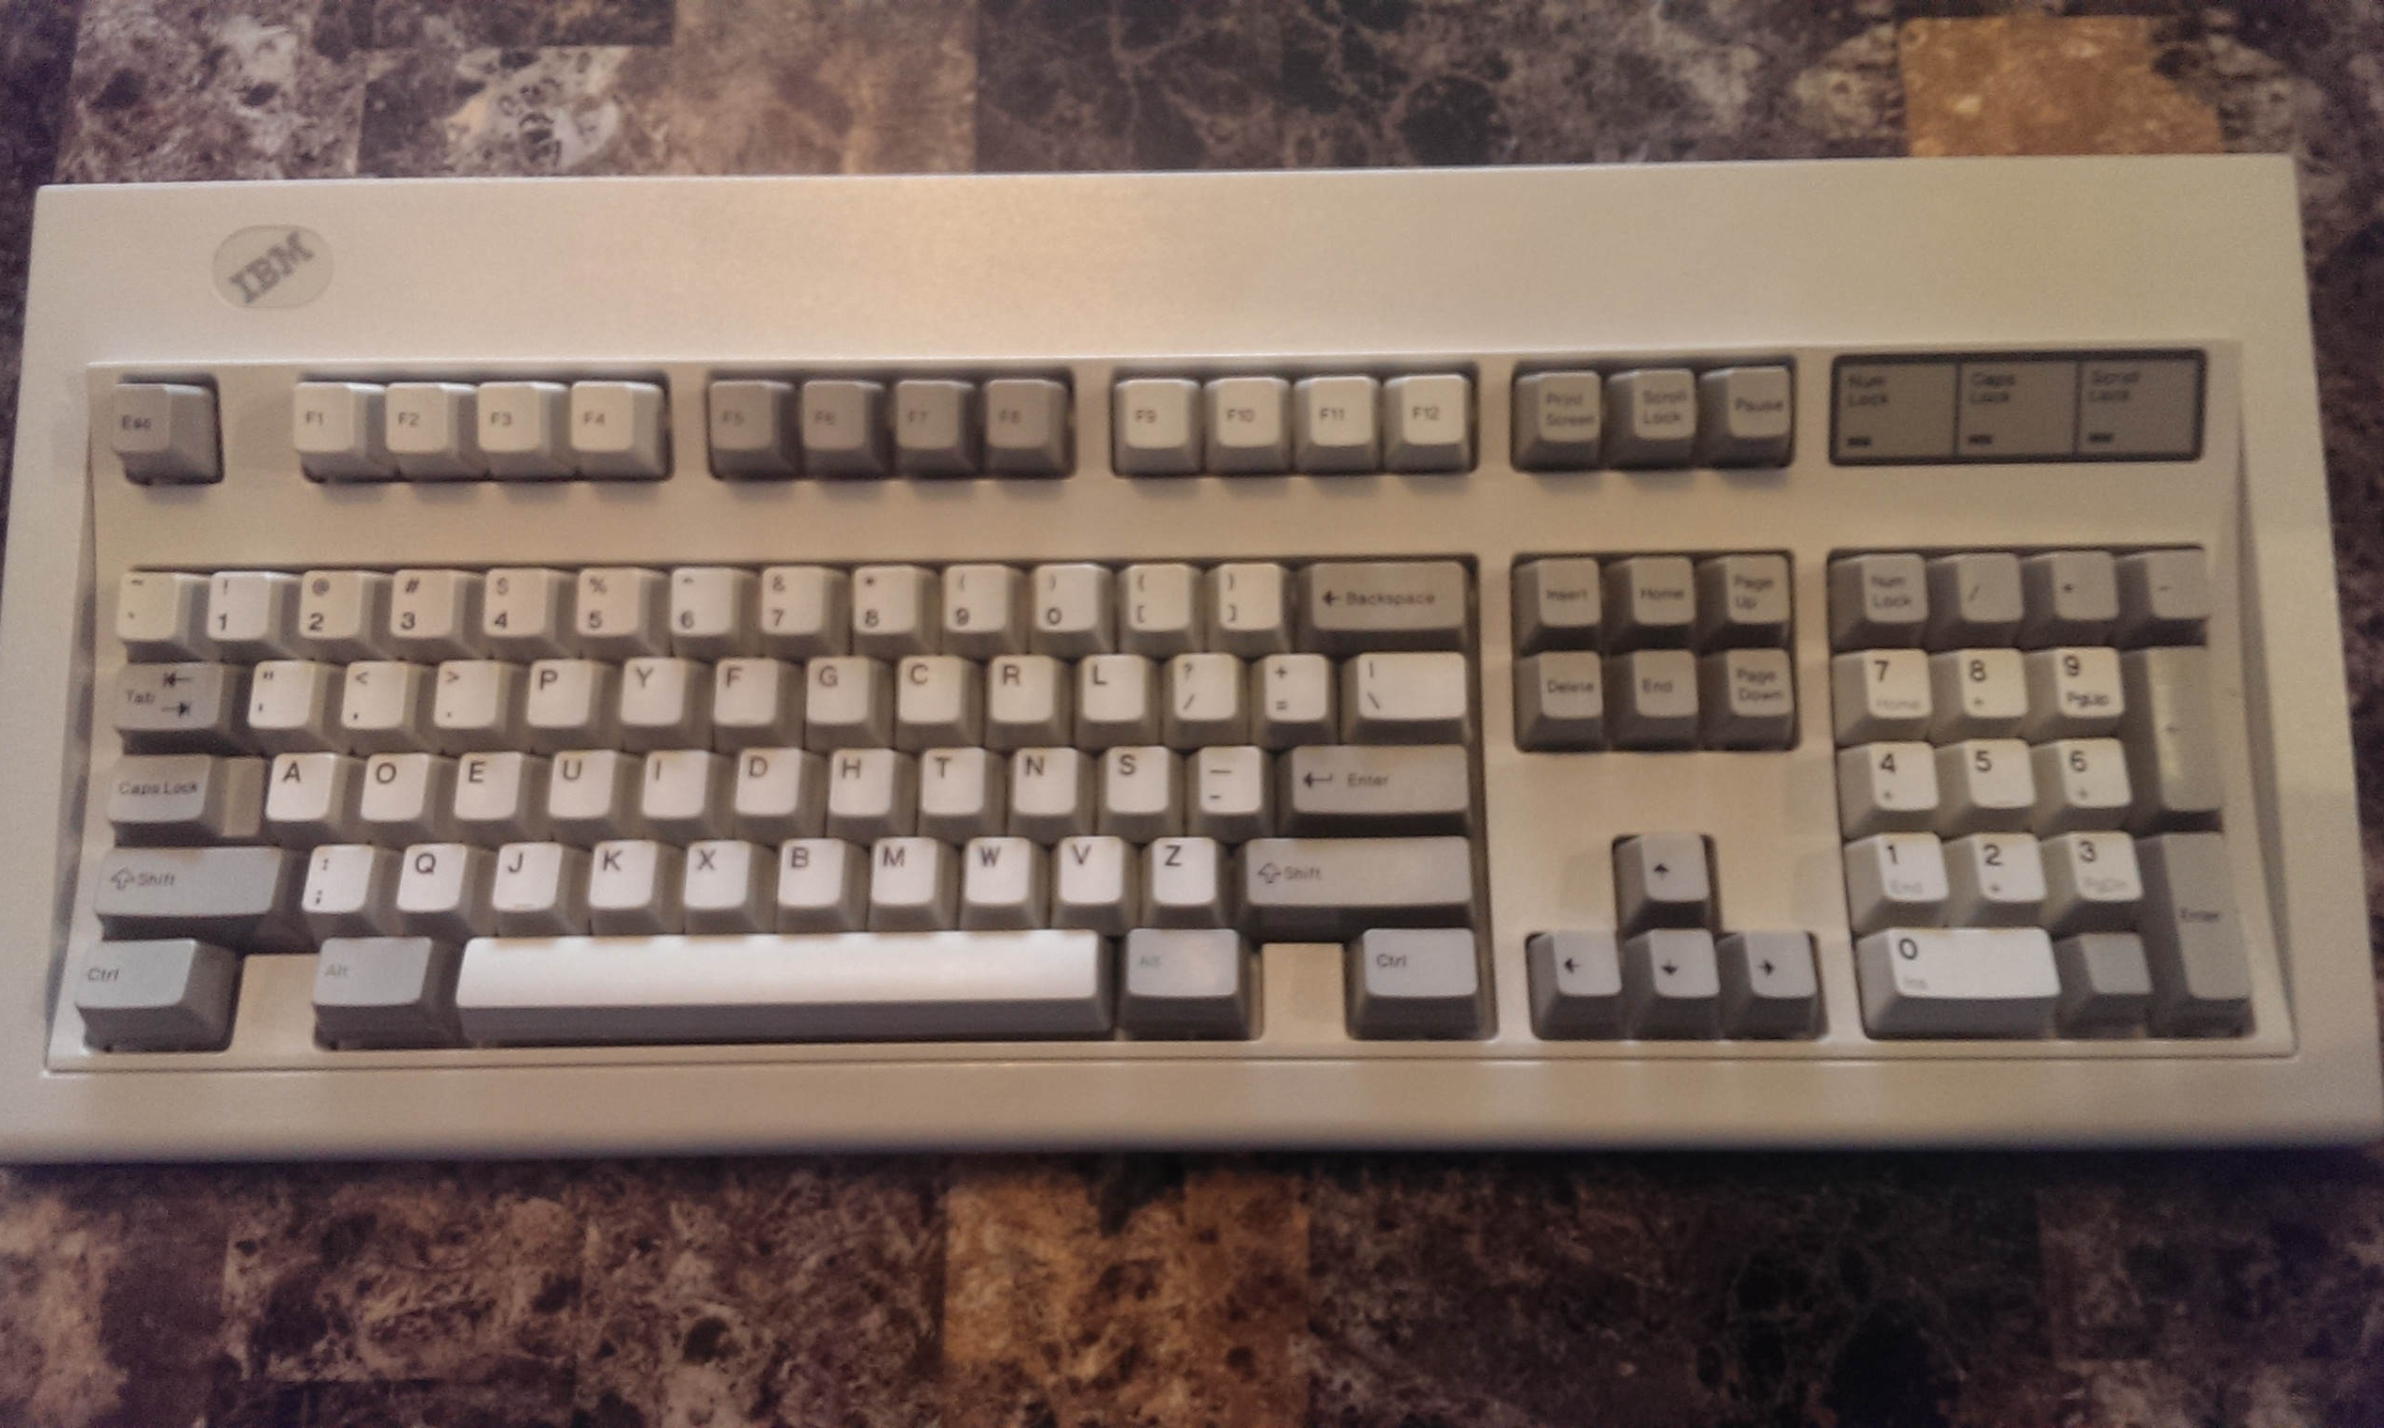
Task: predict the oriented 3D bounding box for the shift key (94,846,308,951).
[{"bbox_3d":[-0.205,0.037,0.389,0.042,0.011,0.018,0,73,1],"label":"shift key"}]

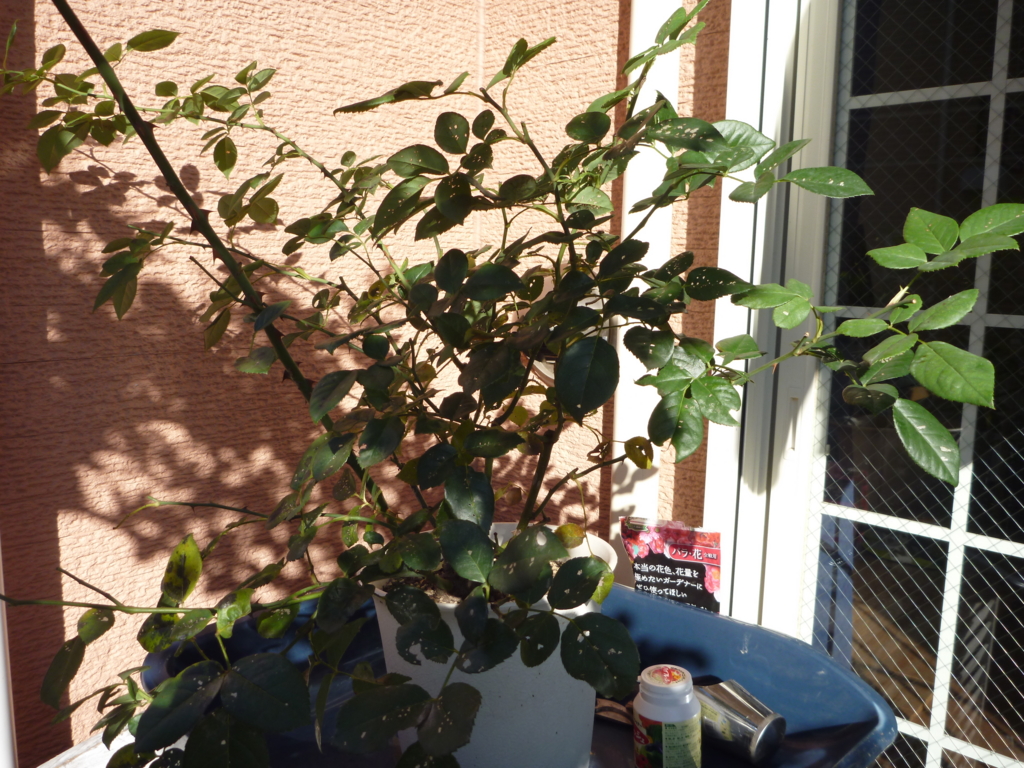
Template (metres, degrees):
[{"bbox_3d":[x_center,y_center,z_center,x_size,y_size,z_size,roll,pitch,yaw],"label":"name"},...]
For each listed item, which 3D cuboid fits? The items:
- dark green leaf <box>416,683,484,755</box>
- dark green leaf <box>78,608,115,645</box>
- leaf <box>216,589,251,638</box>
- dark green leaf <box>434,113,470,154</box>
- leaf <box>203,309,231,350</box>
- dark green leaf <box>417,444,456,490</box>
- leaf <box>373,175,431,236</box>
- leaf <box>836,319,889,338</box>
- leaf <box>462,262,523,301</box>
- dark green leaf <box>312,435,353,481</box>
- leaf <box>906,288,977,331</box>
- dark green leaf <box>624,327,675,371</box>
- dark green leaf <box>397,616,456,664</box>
[{"bbox_3d":[-0.051,0.276,0.682,0.052,0.050,0.013,-18,-18,6],"label":"dark green leaf"},{"bbox_3d":[-0.395,0.228,0.780,0.031,0.034,0.010,27,-22,2],"label":"dark green leaf"},{"bbox_3d":[-0.262,0.217,0.780,0.030,0.046,0.013,15,-22,18],"label":"leaf"},{"bbox_3d":[-0.058,-0.253,0.840,0.038,0.054,0.010,-27,-16,-8],"label":"dark green leaf"},{"bbox_3d":[-0.326,-0.060,0.912,0.041,0.052,0.012,9,-21,36],"label":"leaf"},{"bbox_3d":[-0.075,0.079,0.801,0.035,0.053,0.010,36,-23,10],"label":"dark green leaf"},{"bbox_3d":[-0.099,-0.160,0.740,0.012,0.072,0.038,48,-7,-30],"label":"leaf"},{"bbox_3d":[0.313,-0.050,0.740,0.048,0.008,0.029,-5,40,23],"label":"leaf"},{"bbox_3d":[-0.019,-0.103,0.830,0.062,0.040,0.011,-2,-28,-1],"label":"leaf"},{"bbox_3d":[-0.168,0.070,0.780,0.034,0.056,0.010,26,-20,41],"label":"dark green leaf"},{"bbox_3d":[0.375,-0.064,0.720,0.068,0.010,0.036,-35,26,26],"label":"leaf"},{"bbox_3d":[0.137,-0.036,0.831,0.049,0.011,0.058,9,54,7],"label":"dark green leaf"},{"bbox_3d":[-0.072,0.216,0.700,0.051,0.042,0.011,-6,-22,-12],"label":"dark green leaf"}]

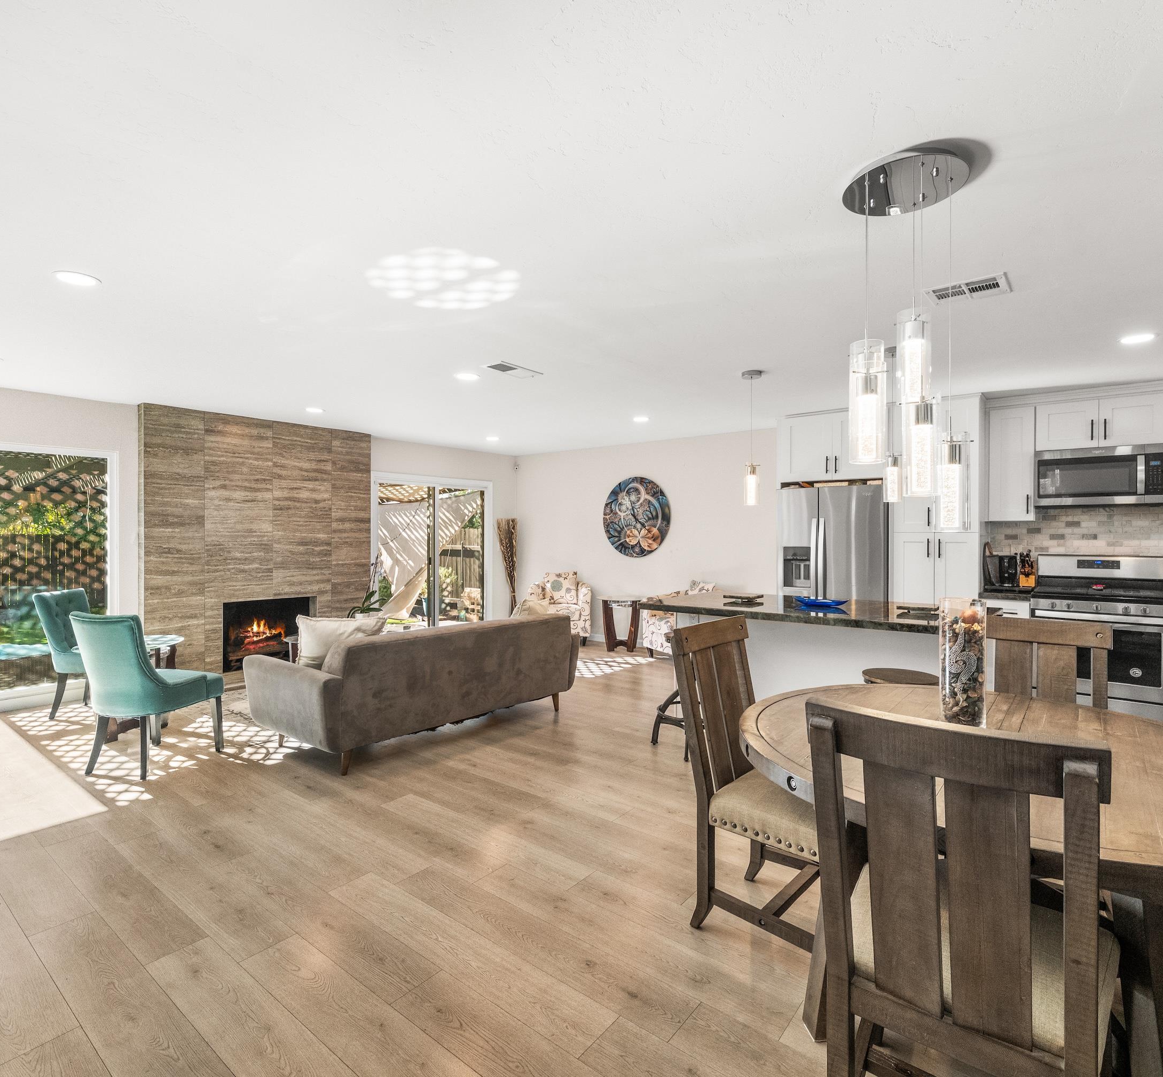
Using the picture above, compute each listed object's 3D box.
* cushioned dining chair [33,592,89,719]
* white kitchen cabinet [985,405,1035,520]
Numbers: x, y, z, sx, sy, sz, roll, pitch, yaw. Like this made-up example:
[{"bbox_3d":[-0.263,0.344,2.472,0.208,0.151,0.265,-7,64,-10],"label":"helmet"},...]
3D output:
[{"bbox_3d":[-3.627,0.846,4.806,0.655,0.942,0.536,0,0,-8],"label":"cushioned dining chair"},{"bbox_3d":[3.518,-0.590,5.124,0.316,0.901,0.327,0,0,38],"label":"white kitchen cabinet"}]

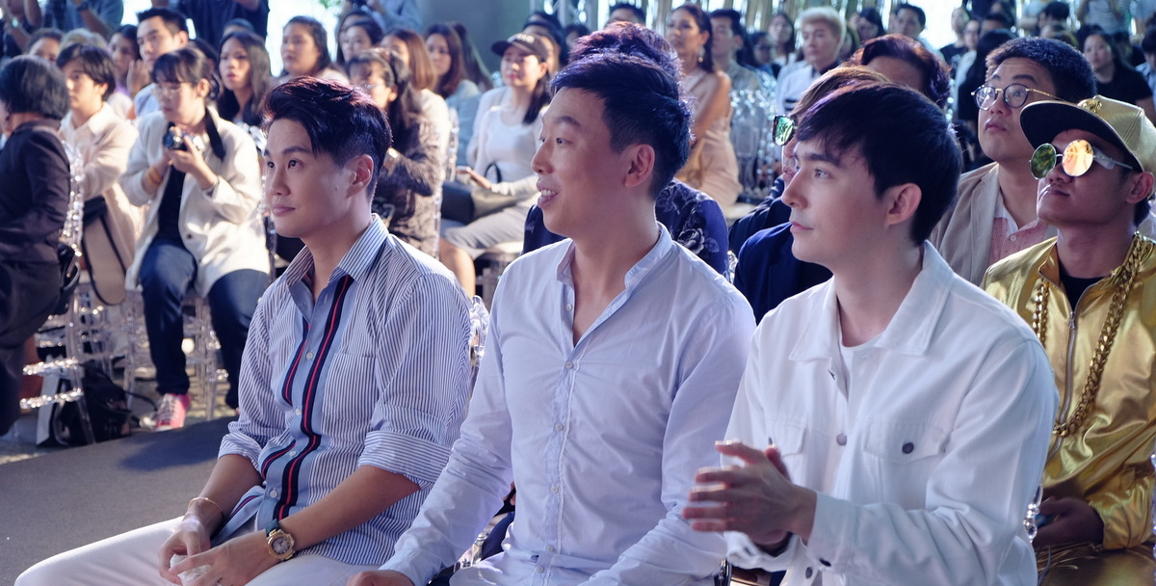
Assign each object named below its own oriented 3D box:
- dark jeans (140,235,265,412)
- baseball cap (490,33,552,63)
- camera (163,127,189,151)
[{"bbox_3d":[-1.106,0.071,6.216,0.420,0.540,0.550,5,10,28],"label":"dark jeans"},{"bbox_3d":[-0.218,-0.937,7.500,0.175,0.125,0.250,7,3,36],"label":"baseball cap"},{"bbox_3d":[-1.232,-0.473,6.030,0.080,0.072,0.115,-16,17,-41],"label":"camera"}]

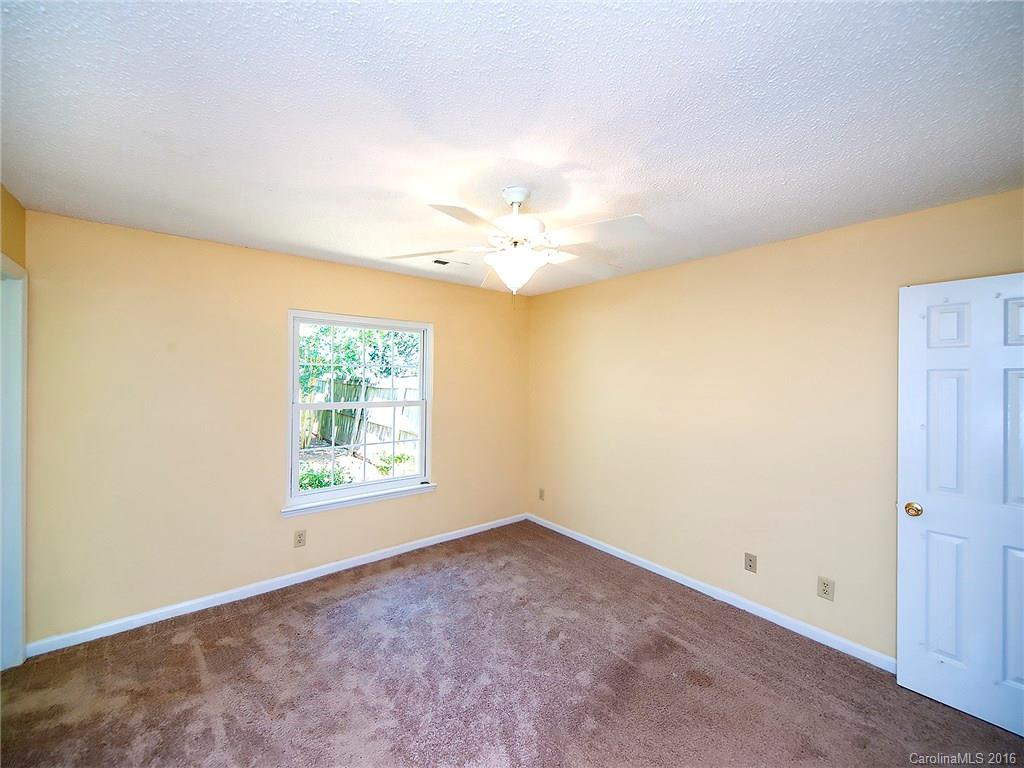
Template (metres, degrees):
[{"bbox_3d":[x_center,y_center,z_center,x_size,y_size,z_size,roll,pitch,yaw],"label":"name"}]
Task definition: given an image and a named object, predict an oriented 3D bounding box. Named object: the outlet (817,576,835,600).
[{"bbox_3d":[1.858,1.217,2.452,0.010,0.116,0.076,0,1,-39],"label":"outlet"}]

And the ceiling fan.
[{"bbox_3d":[0.016,-0.670,1.980,1.280,0.485,1.260,1,1,0],"label":"ceiling fan"}]

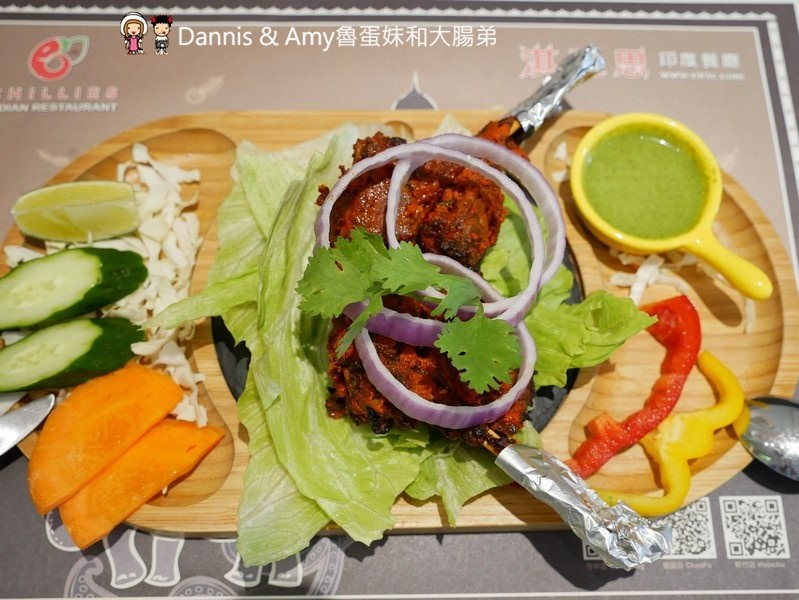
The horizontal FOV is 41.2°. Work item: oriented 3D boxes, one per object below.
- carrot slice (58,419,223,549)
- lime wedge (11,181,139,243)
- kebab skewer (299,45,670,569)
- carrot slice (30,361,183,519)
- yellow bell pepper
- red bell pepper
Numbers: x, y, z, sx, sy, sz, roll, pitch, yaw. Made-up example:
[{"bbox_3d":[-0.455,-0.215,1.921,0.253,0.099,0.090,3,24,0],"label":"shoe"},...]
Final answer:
[{"bbox_3d":[-0.098,0.064,0.400,0.065,0.007,0.028,-39,74,-16],"label":"carrot slice"},{"bbox_3d":[-0.132,-0.036,0.434,0.051,0.021,0.025,-2,68,-3],"label":"lime wedge"},{"bbox_3d":[0.030,-0.012,0.413,0.134,0.050,0.224,0,68,-2],"label":"kebab skewer"},{"bbox_3d":[-0.116,0.047,0.400,0.030,0.007,0.067,43,73,14],"label":"carrot slice"},{"bbox_3d":[0.108,0.056,0.412,0.030,0.017,0.076,40,72,13],"label":"yellow bell pepper"},{"bbox_3d":[0.096,0.036,0.423,0.028,0.015,0.089,27,70,9],"label":"red bell pepper"}]

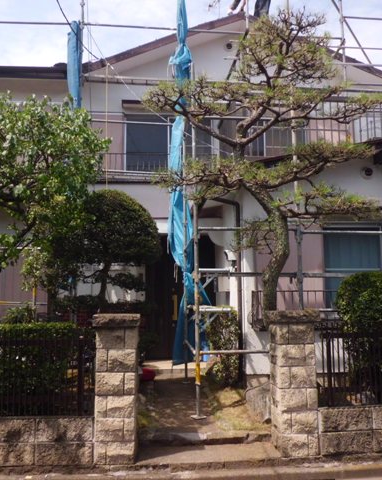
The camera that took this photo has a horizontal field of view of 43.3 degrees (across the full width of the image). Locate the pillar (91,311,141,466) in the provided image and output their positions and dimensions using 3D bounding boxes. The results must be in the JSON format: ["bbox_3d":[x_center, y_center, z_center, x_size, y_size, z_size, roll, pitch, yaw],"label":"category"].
[{"bbox_3d":[-0.684,1.306,4.352,0.400,1.280,0.400,0,-7,-6],"label":"pillar"}]

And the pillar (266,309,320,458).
[{"bbox_3d":[0.946,1.315,4.504,0.400,1.290,0.400,0,-7,-6],"label":"pillar"}]

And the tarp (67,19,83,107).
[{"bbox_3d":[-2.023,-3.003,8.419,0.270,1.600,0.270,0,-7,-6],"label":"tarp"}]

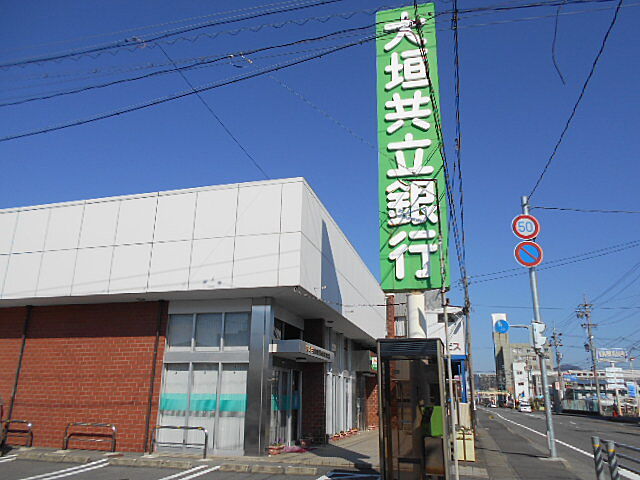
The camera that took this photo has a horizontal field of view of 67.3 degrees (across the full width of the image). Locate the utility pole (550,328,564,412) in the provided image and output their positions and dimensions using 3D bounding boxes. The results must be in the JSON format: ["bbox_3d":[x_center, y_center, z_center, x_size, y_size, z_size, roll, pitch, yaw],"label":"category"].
[{"bbox_3d":[42.508,22.836,85.676,1.900,13.651,0.700,-4,-19,15],"label":"utility pole"}]

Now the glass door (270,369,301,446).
[{"bbox_3d":[-1.020,5.186,14.977,0.100,2.205,2.780,-4,-19,15],"label":"glass door"}]

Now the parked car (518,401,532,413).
[{"bbox_3d":[29.195,23.339,68.241,1.680,1.560,4.000,-4,-19,15],"label":"parked car"}]

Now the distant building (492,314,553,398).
[{"bbox_3d":[78.497,46.064,185.423,20.000,32.009,15.000,-4,-19,15],"label":"distant building"}]

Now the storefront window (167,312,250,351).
[{"bbox_3d":[-3.105,2.532,13.288,2.539,1.058,0.120,-4,-19,15],"label":"storefront window"}]

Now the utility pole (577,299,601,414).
[{"bbox_3d":[35.849,15.007,63.239,1.900,14.513,0.700,-4,-19,15],"label":"utility pole"}]

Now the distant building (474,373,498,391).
[{"bbox_3d":[82.310,73.515,239.831,14.000,13.538,12.000,-4,-19,15],"label":"distant building"}]

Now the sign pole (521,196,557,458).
[{"bbox_3d":[6.472,2.259,14.258,0.180,7.688,0.180,-4,-19,15],"label":"sign pole"}]

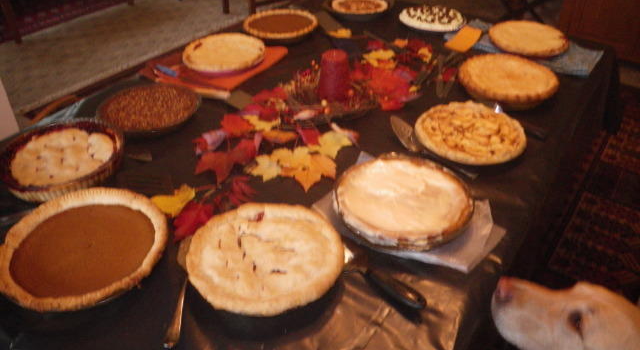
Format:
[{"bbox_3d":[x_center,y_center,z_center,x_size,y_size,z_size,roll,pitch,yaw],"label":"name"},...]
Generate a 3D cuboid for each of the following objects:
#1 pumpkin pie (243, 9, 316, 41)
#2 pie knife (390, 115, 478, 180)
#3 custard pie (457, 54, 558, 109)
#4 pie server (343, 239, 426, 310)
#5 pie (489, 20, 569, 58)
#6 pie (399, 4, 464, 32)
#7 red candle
[{"bbox_3d":[-0.132,-0.502,1.756,0.249,0.048,0.249,2,36,0],"label":"pumpkin pie"},{"bbox_3d":[0.258,-0.072,1.189,0.070,0.030,0.292,-14,39,-21],"label":"pie knife"},{"bbox_3d":[0.518,-0.260,1.437,0.265,0.060,0.265,2,36,0],"label":"custard pie"},{"bbox_3d":[0.068,0.145,0.863,0.265,0.045,0.060,29,43,32],"label":"pie server"},{"bbox_3d":[0.677,-0.439,1.696,0.250,0.048,0.250,2,36,0],"label":"pie"},{"bbox_3d":[0.398,-0.560,1.859,0.237,0.050,0.237,2,36,0],"label":"pie"},{"bbox_3d":[0.040,-0.261,1.352,0.074,0.115,0.074,2,36,0],"label":"red candle"}]

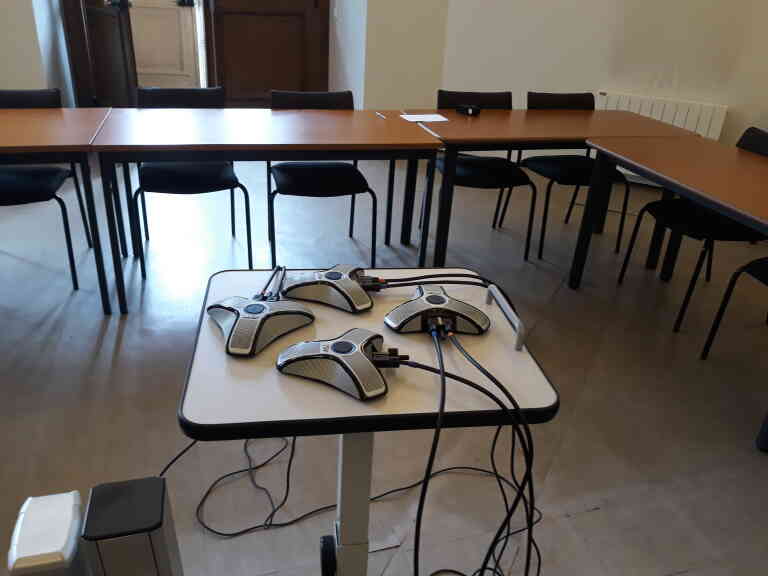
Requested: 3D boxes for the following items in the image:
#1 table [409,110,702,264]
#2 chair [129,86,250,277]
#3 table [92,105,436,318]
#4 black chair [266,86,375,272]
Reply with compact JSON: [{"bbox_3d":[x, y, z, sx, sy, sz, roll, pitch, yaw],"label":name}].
[{"bbox_3d":[0.834,-0.519,3.257,1.379,0.746,0.620,-4,28,-15],"label":"table"},{"bbox_3d":[-0.968,-0.538,2.987,0.539,0.811,0.564,-3,28,-14],"label":"chair"},{"bbox_3d":[-0.525,-0.401,2.851,1.396,0.746,0.671,-4,28,-15],"label":"table"},{"bbox_3d":[-0.334,-0.552,3.097,0.539,0.811,0.564,-3,28,-14],"label":"black chair"}]

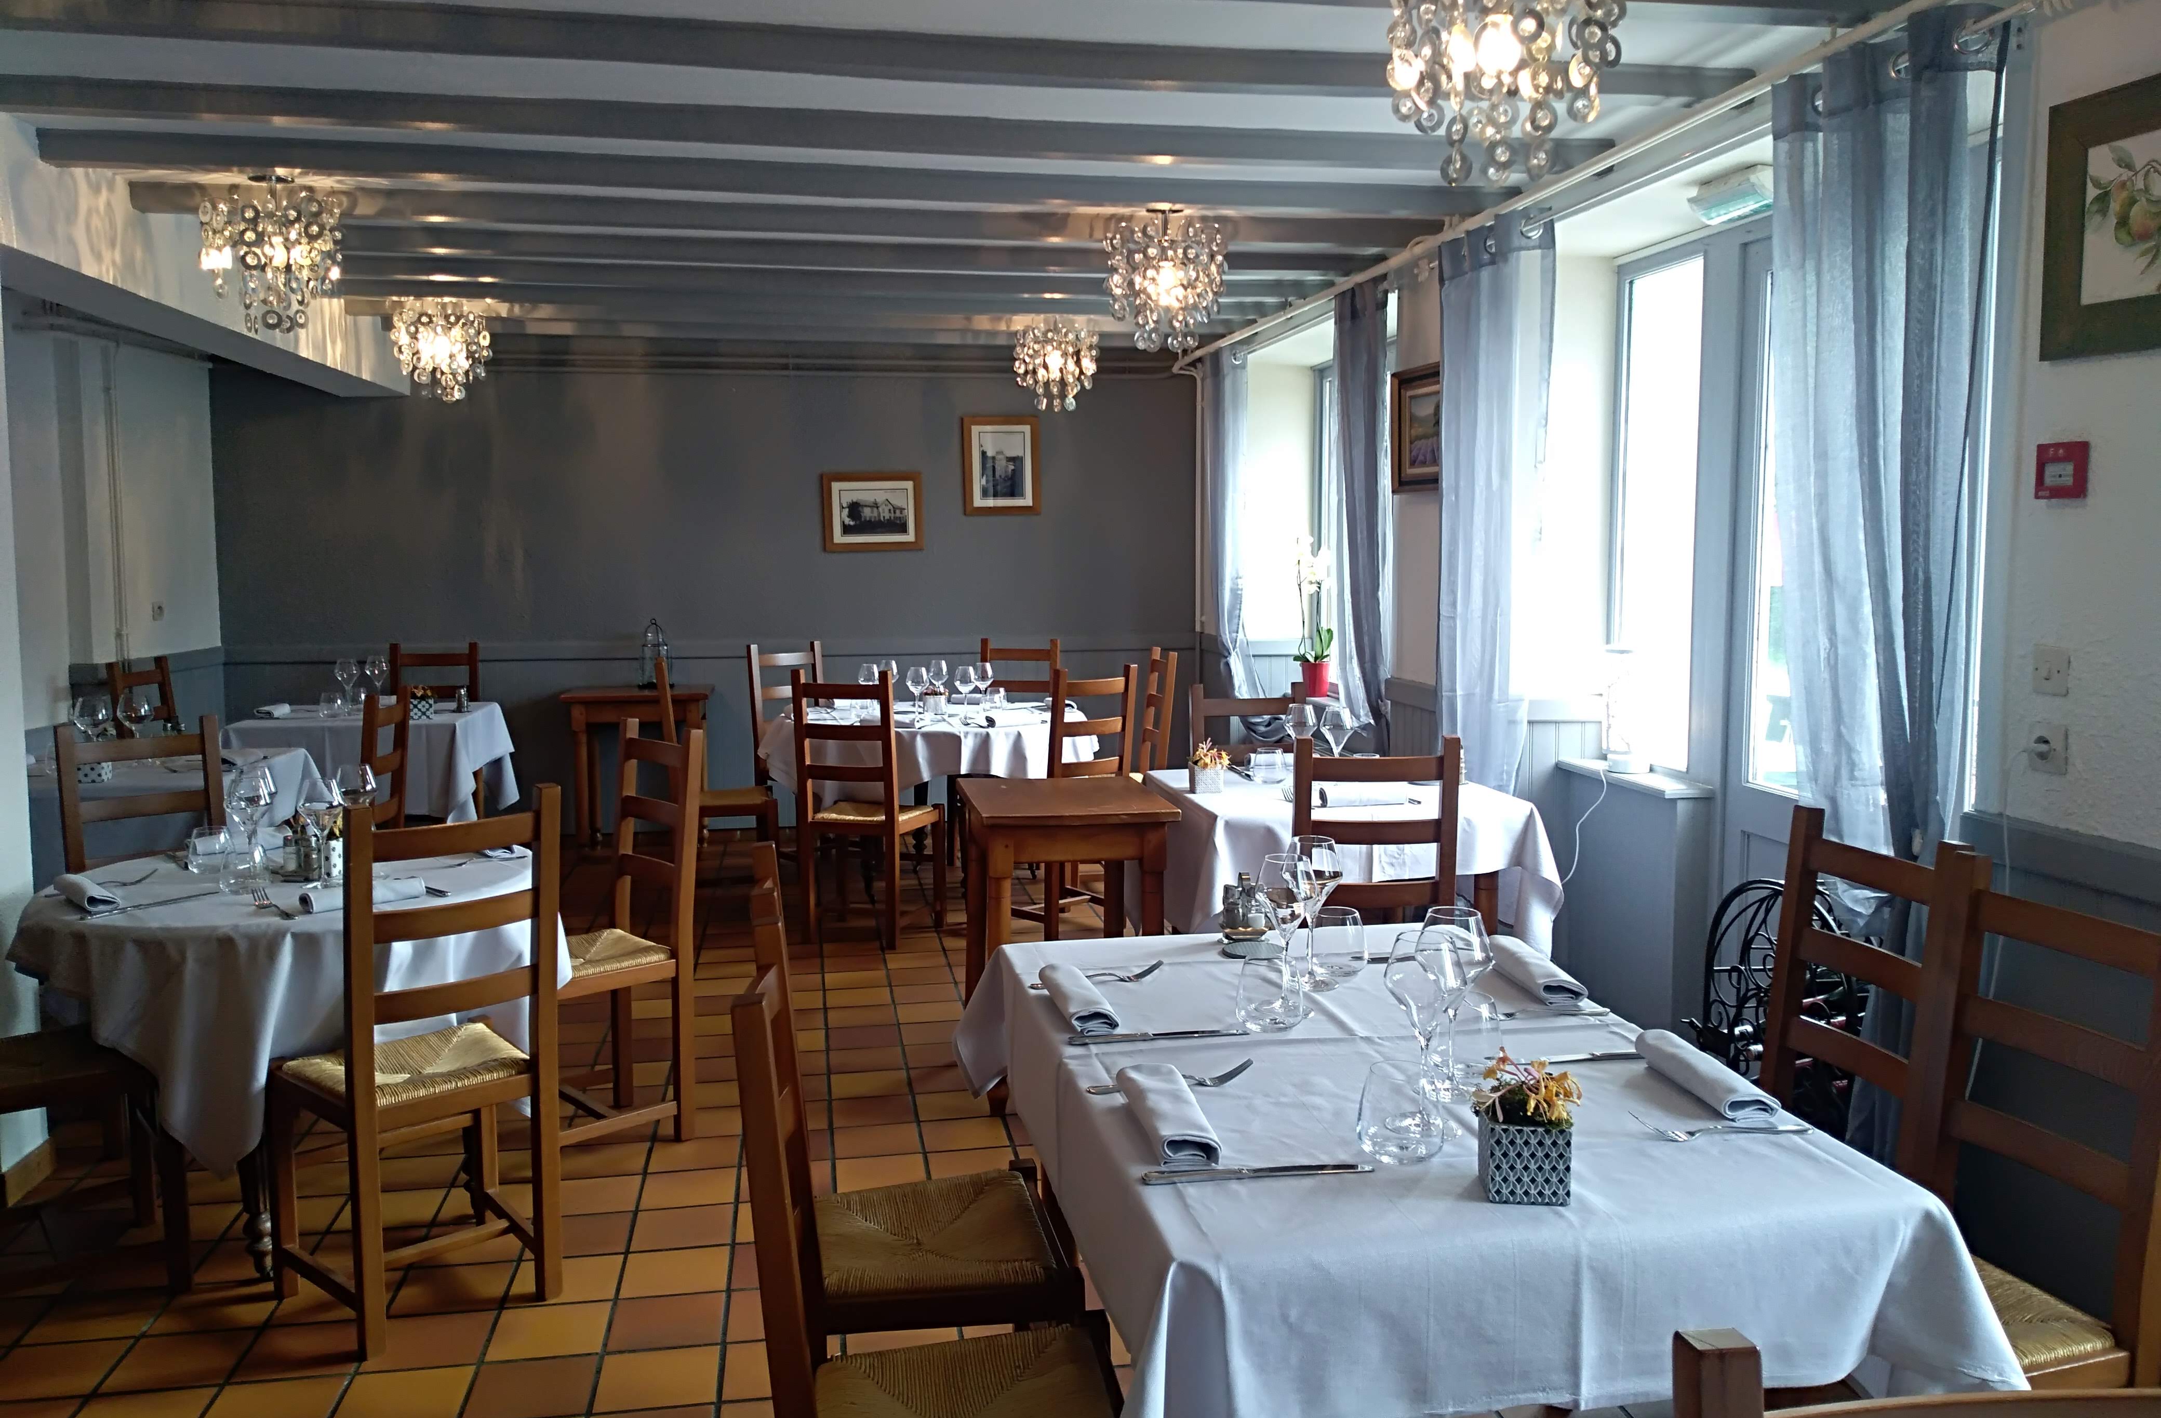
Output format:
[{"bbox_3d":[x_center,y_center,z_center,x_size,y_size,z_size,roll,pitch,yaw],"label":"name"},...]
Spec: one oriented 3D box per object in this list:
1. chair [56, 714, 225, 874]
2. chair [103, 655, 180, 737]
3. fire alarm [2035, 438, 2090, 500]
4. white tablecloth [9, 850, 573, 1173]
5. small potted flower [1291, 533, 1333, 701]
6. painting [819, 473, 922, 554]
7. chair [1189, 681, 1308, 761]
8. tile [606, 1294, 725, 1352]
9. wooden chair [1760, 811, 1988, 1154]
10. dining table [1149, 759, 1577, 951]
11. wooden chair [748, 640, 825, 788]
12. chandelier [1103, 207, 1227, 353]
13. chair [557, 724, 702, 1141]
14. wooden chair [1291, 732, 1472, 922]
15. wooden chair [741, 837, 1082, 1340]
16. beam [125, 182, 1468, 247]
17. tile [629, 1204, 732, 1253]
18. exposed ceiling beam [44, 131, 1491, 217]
[{"bbox_3d":[-2.206,0.526,3.972,0.419,0.972,0.420,5,8,42],"label":"chair"},{"bbox_3d":[-3.571,0.295,6.582,0.450,0.985,0.440,-1,6,-9],"label":"chair"},{"bbox_3d":[1.561,-0.378,2.582,0.030,0.090,0.092,-1,6,-10],"label":"fire alarm"},{"bbox_3d":[-1.604,0.584,3.409,1.040,0.470,1.020,-1,6,-10],"label":"white tablecloth"},{"bbox_3d":[0.946,-0.372,6.521,0.165,0.650,0.165,-1,6,-10],"label":"small potted flower"},{"bbox_3d":[-1.007,-0.954,7.874,0.489,0.383,0.025,-1,6,-10],"label":"painting"},{"bbox_3d":[0.561,0.434,4.855,0.440,0.980,0.470,-2,7,-14],"label":"chair"},{"bbox_3d":[-0.749,1.118,2.959,0.200,0.010,0.200,-1,6,-10],"label":"tile"},{"bbox_3d":[1.074,0.680,2.622,0.470,0.980,0.440,-2,6,-12],"label":"wooden chair"},{"bbox_3d":[0.709,0.584,4.544,0.910,0.748,0.810,-2,6,-13],"label":"dining table"},{"bbox_3d":[-1.151,0.212,7.002,0.420,0.972,0.419,-6,8,-45],"label":"wooden chair"},{"bbox_3d":[0.254,-1.267,4.799,0.380,0.420,0.380,0,6,0],"label":"chandelier"},{"bbox_3d":[-1.179,0.546,3.893,0.438,0.990,0.441,-5,8,-41],"label":"chair"},{"bbox_3d":[0.672,0.534,3.914,0.441,0.990,0.438,0,6,0],"label":"wooden chair"},{"bbox_3d":[-0.238,0.692,2.288,0.419,0.972,0.420,-1,6,-11],"label":"wooden chair"},{"bbox_3d":[-0.673,-1.363,4.516,3.610,0.066,0.110,-1,6,-10],"label":"beam"},{"bbox_3d":[-0.830,1.095,3.416,0.200,0.010,0.200,-1,6,-10],"label":"tile"},{"bbox_3d":[-0.682,-1.431,4.373,3.820,0.075,0.105,-1,6,-10],"label":"exposed ceiling beam"}]

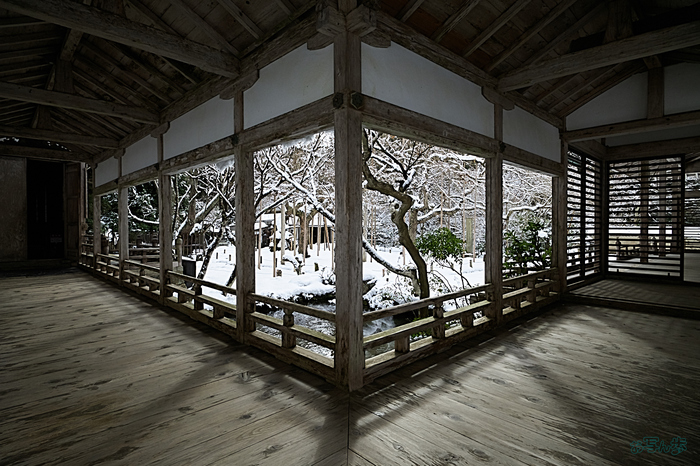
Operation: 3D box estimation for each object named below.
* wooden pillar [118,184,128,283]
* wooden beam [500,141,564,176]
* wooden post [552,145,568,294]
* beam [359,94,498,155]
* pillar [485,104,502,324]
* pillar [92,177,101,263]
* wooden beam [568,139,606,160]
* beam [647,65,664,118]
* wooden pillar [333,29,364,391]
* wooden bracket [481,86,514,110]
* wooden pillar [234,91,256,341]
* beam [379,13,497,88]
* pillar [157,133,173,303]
[{"bbox_3d":[-3.812,0.018,6.562,0.117,1.765,0.148,-2,2,-44],"label":"wooden pillar"},{"bbox_3d":[2.582,-0.985,5.488,0.132,0.203,2.259,1,2,45],"label":"wooden beam"},{"bbox_3d":[3.486,-0.216,6.438,0.150,2.454,0.150,1,2,45],"label":"wooden post"},{"bbox_3d":[0.747,-0.855,3.313,1.951,0.186,0.138,-2,2,-44],"label":"beam"},{"bbox_3d":[1.484,-0.175,4.036,0.163,2.264,0.115,-2,2,-44],"label":"pillar"},{"bbox_3d":[-6.443,-0.276,9.904,0.150,2.444,0.150,-1,2,-42],"label":"pillar"},{"bbox_3d":[4.461,-1.604,7.411,0.132,0.240,2.661,1,2,45],"label":"wooden beam"},{"bbox_3d":[4.203,-1.918,5.332,0.162,0.705,0.132,1,2,45],"label":"beam"},{"bbox_3d":[-0.006,-0.155,2.888,0.150,2.595,0.150,-1,2,-42],"label":"wooden pillar"},{"bbox_3d":[1.766,-1.593,4.791,0.159,0.137,0.908,1,2,45],"label":"wooden bracket"},{"bbox_3d":[-0.961,-0.144,3.604,0.122,2.285,0.148,-2,2,-44],"label":"wooden pillar"},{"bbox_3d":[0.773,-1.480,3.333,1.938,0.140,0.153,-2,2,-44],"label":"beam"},{"bbox_3d":[-2.848,-0.206,5.969,0.150,2.611,0.150,-1,2,-42],"label":"pillar"}]

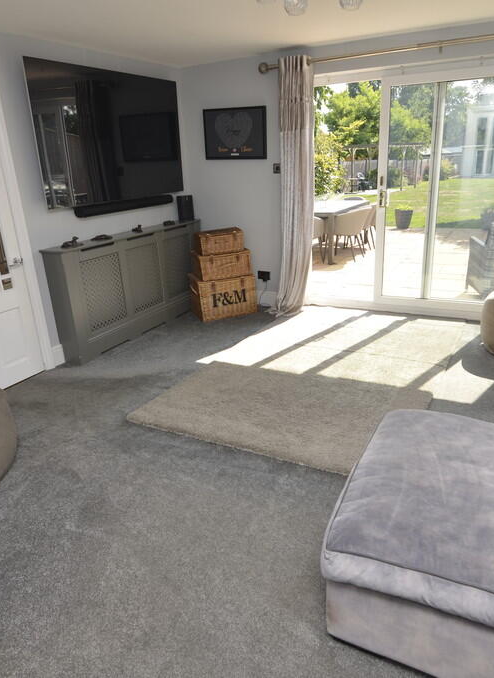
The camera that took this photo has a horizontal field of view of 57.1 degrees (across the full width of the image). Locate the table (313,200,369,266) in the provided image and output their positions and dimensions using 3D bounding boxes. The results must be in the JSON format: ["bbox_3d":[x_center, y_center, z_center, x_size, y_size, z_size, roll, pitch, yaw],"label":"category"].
[{"bbox_3d":[1.252,-1.789,7.414,0.950,0.750,1.800,8,24,24],"label":"table"}]

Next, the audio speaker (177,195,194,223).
[{"bbox_3d":[-0.660,-1.426,4.897,0.150,0.265,0.140,-13,24,-25],"label":"audio speaker"}]

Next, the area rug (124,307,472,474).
[{"bbox_3d":[0.629,0.169,3.560,1.720,0.030,2.500,10,25,28],"label":"area rug"}]

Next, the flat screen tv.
[{"bbox_3d":[-1.084,-1.730,3.943,0.060,1.000,1.810,8,24,24],"label":"flat screen tv"}]

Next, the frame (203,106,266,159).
[{"bbox_3d":[-0.132,-2.124,4.719,0.715,0.490,0.030,8,24,24],"label":"frame"}]

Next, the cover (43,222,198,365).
[{"bbox_3d":[-1.017,-0.582,4.397,0.200,0.910,2.020,8,24,24],"label":"cover"}]

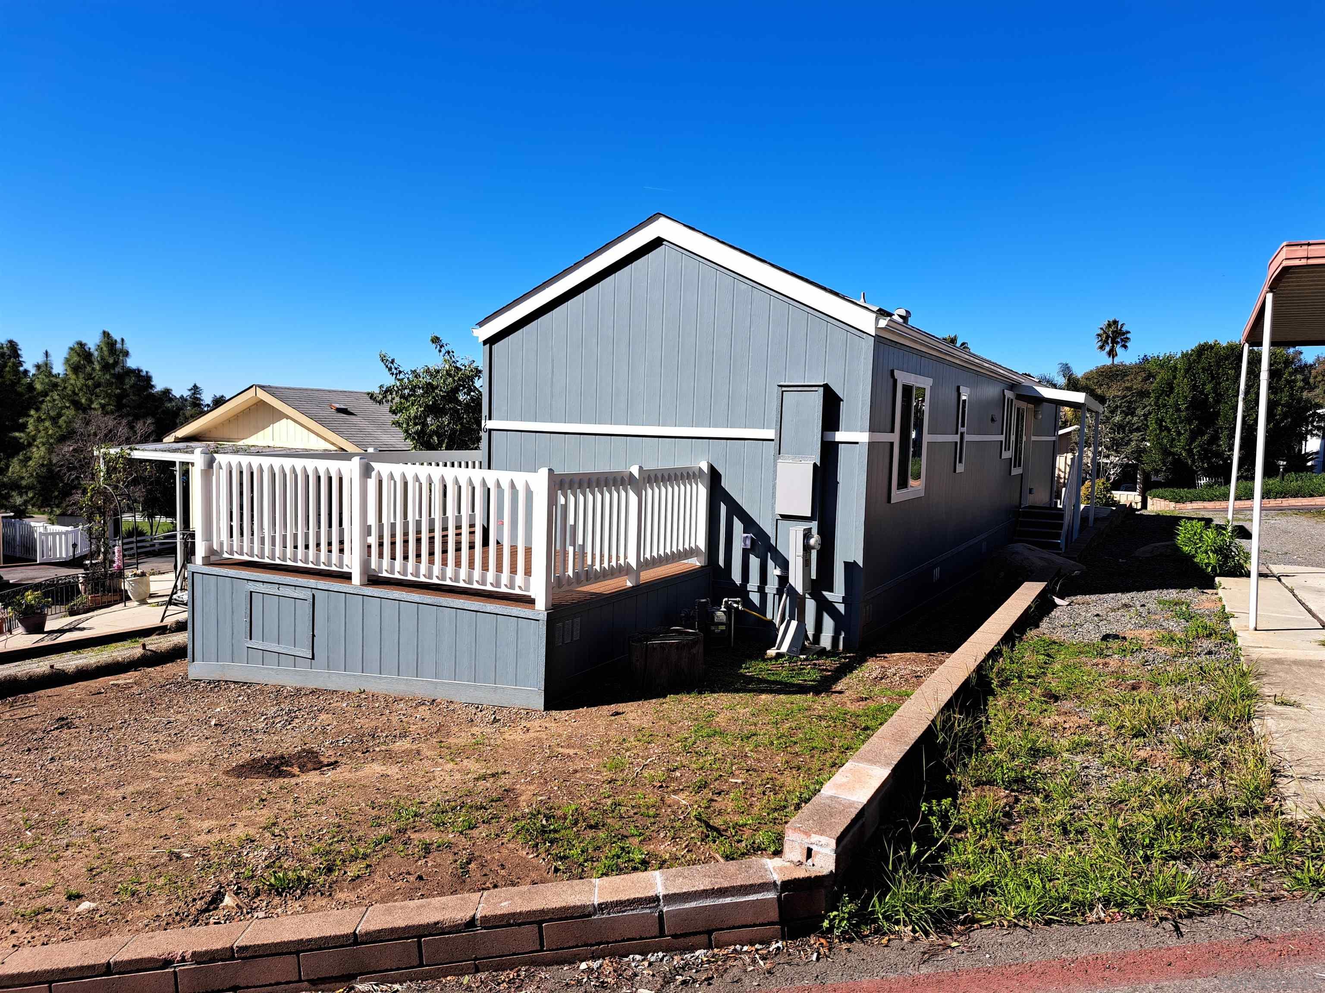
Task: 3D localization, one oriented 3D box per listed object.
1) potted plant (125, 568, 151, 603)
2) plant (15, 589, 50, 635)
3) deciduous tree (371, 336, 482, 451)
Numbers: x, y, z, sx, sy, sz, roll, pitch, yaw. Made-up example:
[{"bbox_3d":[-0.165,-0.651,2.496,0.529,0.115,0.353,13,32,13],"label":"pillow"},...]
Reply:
[{"bbox_3d":[-8.504,1.410,14.893,0.410,0.570,0.410,4,5,29],"label":"potted plant"},{"bbox_3d":[-8.761,1.561,12.756,0.500,0.590,0.500,4,5,29],"label":"plant"},{"bbox_3d":[-3.361,-0.451,14.476,2.450,4.300,2.450,4,5,29],"label":"deciduous tree"}]

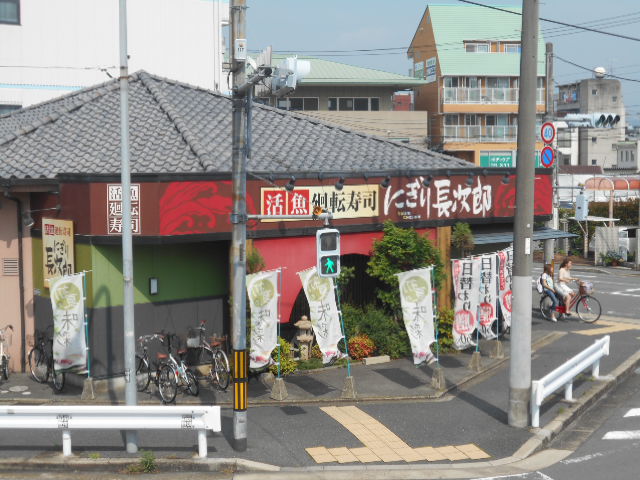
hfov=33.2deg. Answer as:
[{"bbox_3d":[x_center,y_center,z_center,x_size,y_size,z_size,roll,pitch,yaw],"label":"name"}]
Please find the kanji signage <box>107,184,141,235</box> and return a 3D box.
[{"bbox_3d":[-3.462,-0.540,18.991,0.580,0.890,0.040,0,6,-1],"label":"kanji signage"}]

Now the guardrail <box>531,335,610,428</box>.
[{"bbox_3d":[4.525,2.471,19.102,0.250,0.770,4.550,3,6,28],"label":"guardrail"}]

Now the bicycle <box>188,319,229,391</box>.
[{"bbox_3d":[-2.052,2.173,20.000,0.530,1.060,1.720,-2,5,-27],"label":"bicycle"}]

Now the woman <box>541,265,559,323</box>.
[{"bbox_3d":[5.980,1.384,28.000,0.500,1.500,0.430,1,5,18],"label":"woman"}]

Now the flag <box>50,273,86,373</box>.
[{"bbox_3d":[-4.574,1.482,19.500,0.630,1.780,0.100,-1,4,-7],"label":"flag"}]

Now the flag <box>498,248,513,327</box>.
[{"bbox_3d":[4.089,1.049,23.200,0.500,1.780,0.140,-1,5,-12],"label":"flag"}]

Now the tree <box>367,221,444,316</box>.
[{"bbox_3d":[1.789,0.624,22.700,1.550,2.100,1.450,0,5,0],"label":"tree"}]

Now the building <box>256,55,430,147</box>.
[{"bbox_3d":[-0.735,-6.553,65.171,13.500,9.600,11.000,0,6,-2],"label":"building"}]

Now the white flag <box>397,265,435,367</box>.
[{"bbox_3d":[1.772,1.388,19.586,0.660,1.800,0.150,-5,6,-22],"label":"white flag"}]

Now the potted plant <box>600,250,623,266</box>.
[{"bbox_3d":[10.520,0.668,38.700,0.780,0.600,0.700,1,5,6],"label":"potted plant"}]

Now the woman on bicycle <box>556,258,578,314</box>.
[{"bbox_3d":[6.440,1.210,27.900,0.550,1.480,0.450,1,5,18],"label":"woman on bicycle"}]

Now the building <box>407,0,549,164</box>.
[{"bbox_3d":[12.487,-11.259,86.189,8.000,14.700,13.000,-1,6,-6],"label":"building"}]

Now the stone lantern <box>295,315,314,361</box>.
[{"bbox_3d":[-0.314,1.969,21.705,0.400,0.940,0.400,-2,6,-23],"label":"stone lantern"}]

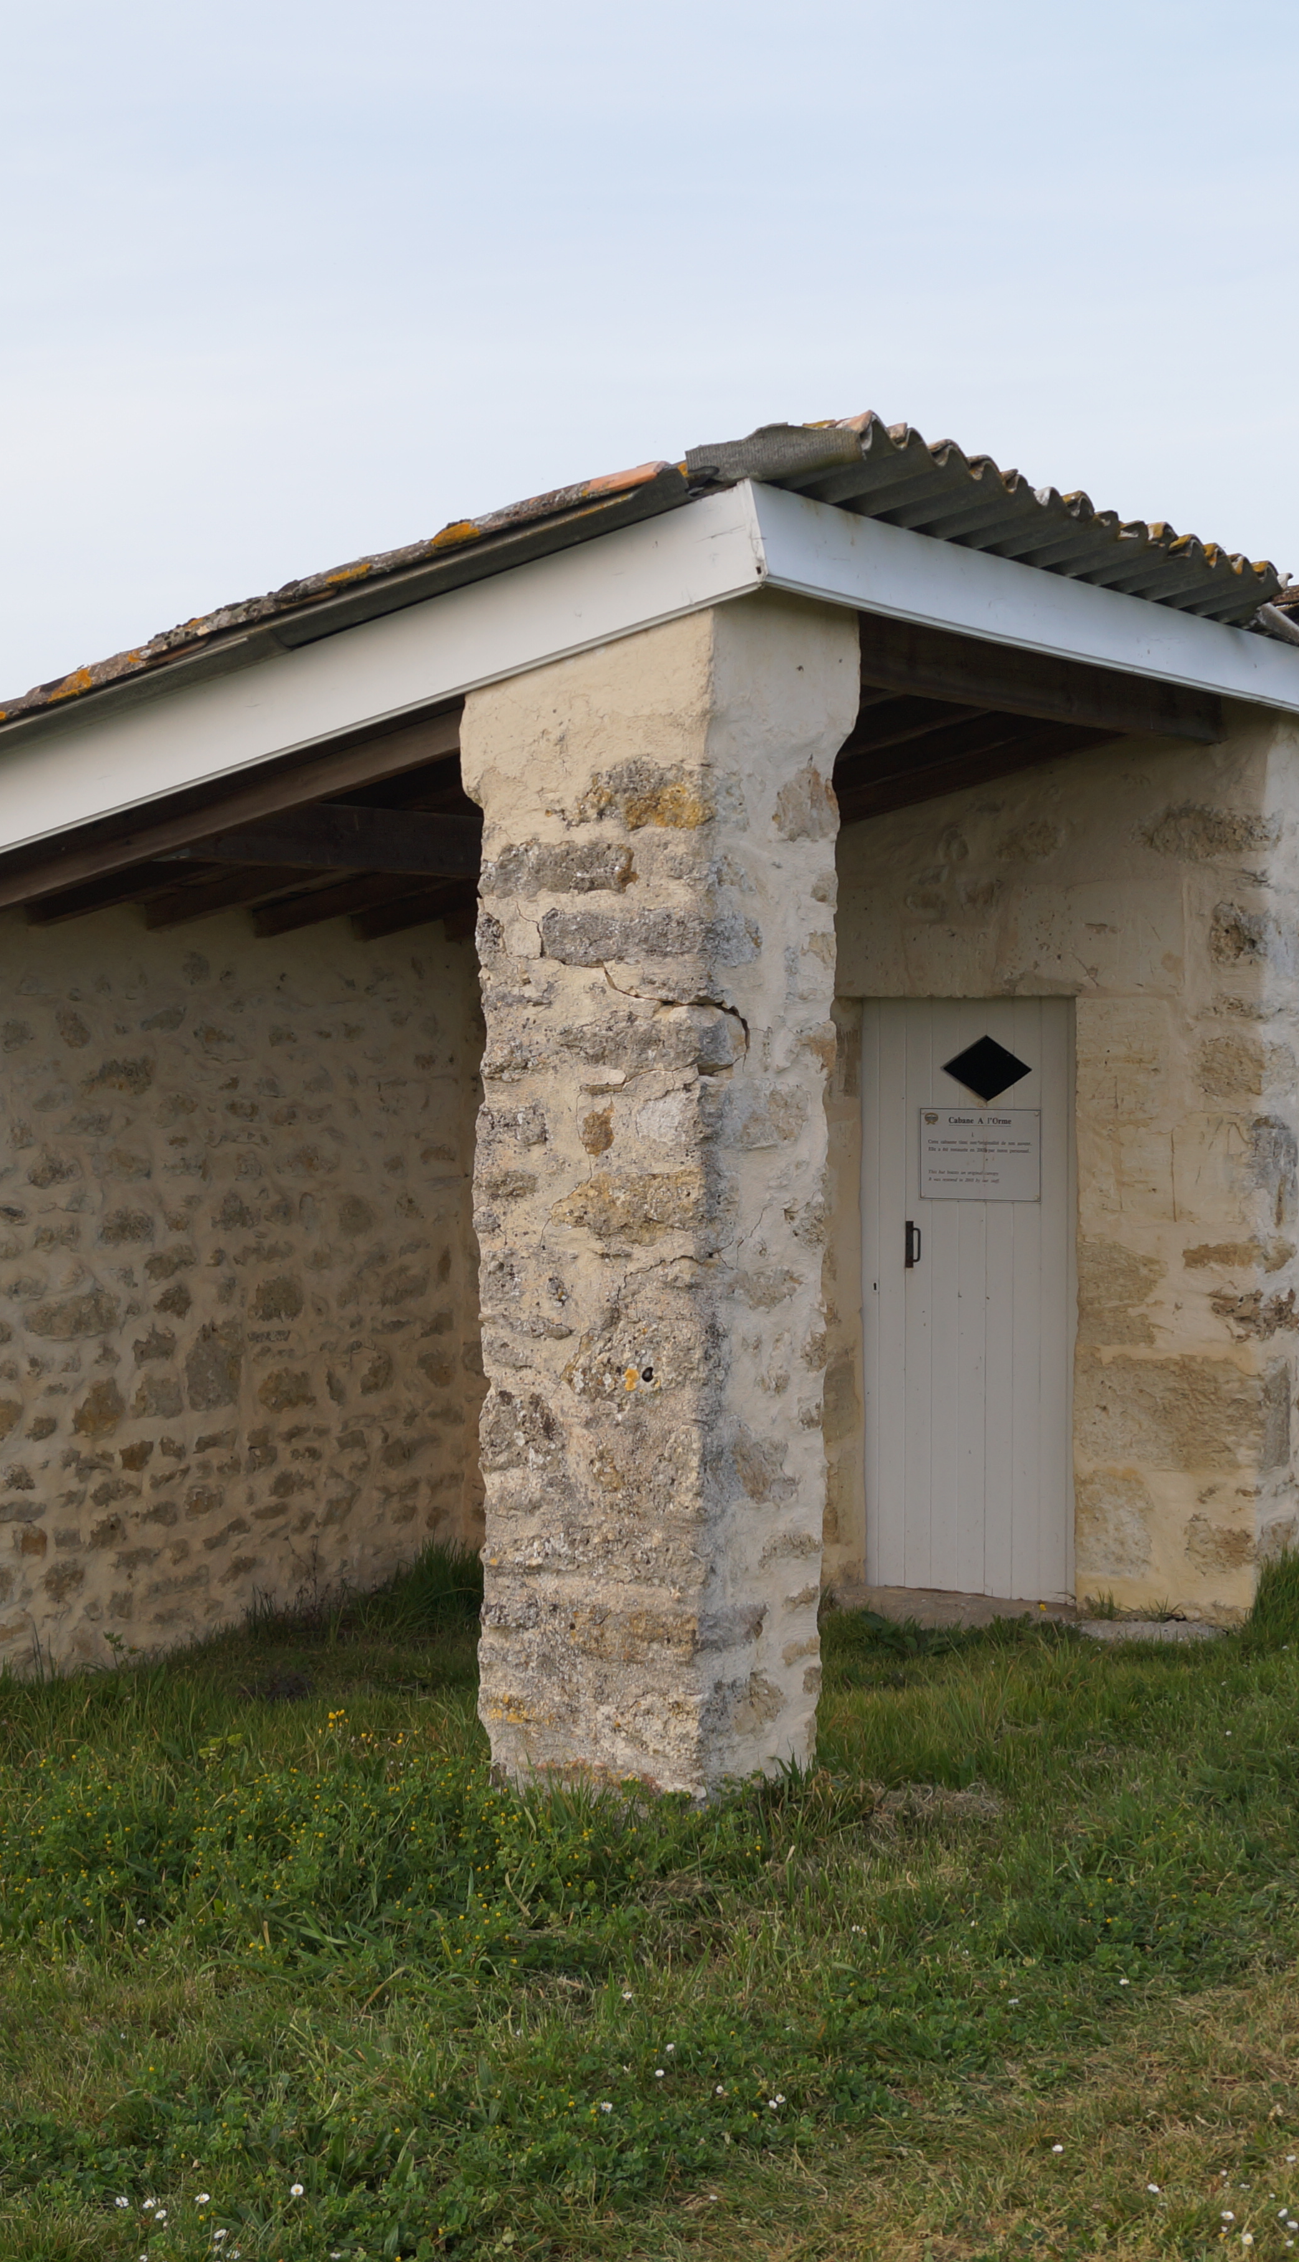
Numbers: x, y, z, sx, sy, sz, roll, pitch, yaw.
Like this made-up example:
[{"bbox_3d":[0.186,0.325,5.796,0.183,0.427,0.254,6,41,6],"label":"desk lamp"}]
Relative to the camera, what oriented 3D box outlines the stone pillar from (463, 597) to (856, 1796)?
[{"bbox_3d":[0.016,0.131,6.732,0.563,2.433,0.600,1,3,30],"label":"stone pillar"}]

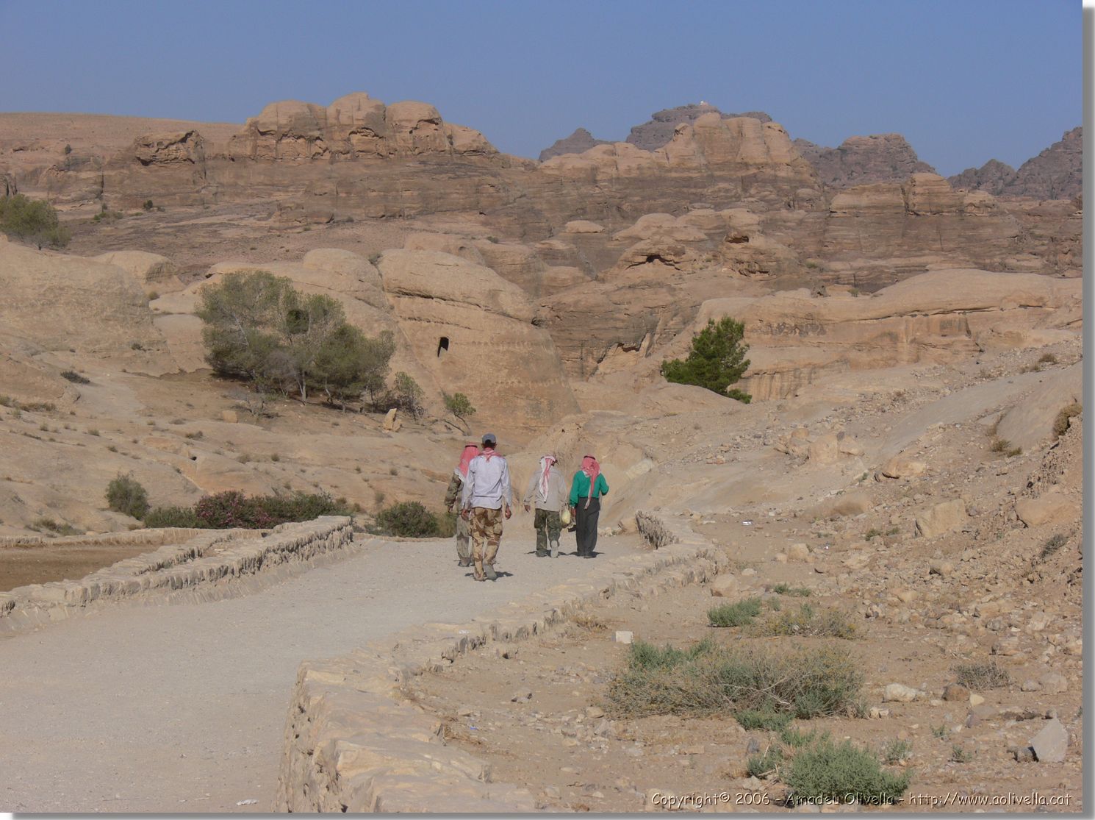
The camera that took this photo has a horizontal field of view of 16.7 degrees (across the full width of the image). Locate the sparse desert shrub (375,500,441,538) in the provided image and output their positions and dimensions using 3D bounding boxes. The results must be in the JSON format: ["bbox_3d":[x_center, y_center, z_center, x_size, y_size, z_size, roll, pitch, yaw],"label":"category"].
[{"bbox_3d":[-3.438,2.709,92.000,1.568,0.975,1.333,0,0,0],"label":"sparse desert shrub"}]

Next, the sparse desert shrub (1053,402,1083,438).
[{"bbox_3d":[6.571,0.122,47.000,0.433,0.444,0.368,0,0,0],"label":"sparse desert shrub"}]

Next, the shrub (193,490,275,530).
[{"bbox_3d":[-7.971,2.600,95.000,2.101,1.138,1.576,0,0,0],"label":"shrub"}]

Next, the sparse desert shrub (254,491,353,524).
[{"bbox_3d":[-6.340,2.610,97.000,2.570,1.028,1.542,0,0,0],"label":"sparse desert shrub"}]

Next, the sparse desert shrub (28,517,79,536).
[{"bbox_3d":[-15.819,3.741,120.000,1.659,0.604,1.161,0,0,0],"label":"sparse desert shrub"}]

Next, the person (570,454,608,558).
[{"bbox_3d":[0.700,1.598,62.300,0.600,1.730,0.450,0,0,3],"label":"person"}]

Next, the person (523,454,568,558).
[{"bbox_3d":[-0.046,1.605,62.300,0.680,1.720,0.520,0,0,6],"label":"person"}]

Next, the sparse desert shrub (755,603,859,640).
[{"bbox_3d":[1.756,1.430,25.300,0.705,0.238,0.529,0,0,0],"label":"sparse desert shrub"}]

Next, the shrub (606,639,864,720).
[{"bbox_3d":[1.051,1.513,21.000,1.447,0.387,1.013,0,0,0],"label":"shrub"}]

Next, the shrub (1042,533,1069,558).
[{"bbox_3d":[5.164,1.377,38.000,0.263,0.228,0.223,0,0,0],"label":"shrub"}]

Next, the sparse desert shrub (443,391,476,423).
[{"bbox_3d":[-3.632,-0.061,155.000,1.321,1.464,1.189,0,0,0],"label":"sparse desert shrub"}]

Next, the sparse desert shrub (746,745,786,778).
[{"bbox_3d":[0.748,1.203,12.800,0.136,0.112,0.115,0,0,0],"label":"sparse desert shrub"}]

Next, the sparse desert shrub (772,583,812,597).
[{"bbox_3d":[2.362,1.732,36.000,0.398,0.126,0.279,0,0,0],"label":"sparse desert shrub"}]

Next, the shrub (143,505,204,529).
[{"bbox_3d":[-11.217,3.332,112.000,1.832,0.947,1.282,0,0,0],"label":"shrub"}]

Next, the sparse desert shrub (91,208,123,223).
[{"bbox_3d":[-38.866,-17.160,330.000,2.889,1.445,2.022,0,0,0],"label":"sparse desert shrub"}]

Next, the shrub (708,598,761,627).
[{"bbox_3d":[1.392,1.504,27.800,0.404,0.207,0.323,0,0,0],"label":"shrub"}]

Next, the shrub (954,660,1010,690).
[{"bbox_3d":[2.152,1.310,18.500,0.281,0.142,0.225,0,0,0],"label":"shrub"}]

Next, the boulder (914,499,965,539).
[{"bbox_3d":[5.052,1.391,48.000,0.664,0.483,0.564,0,0,0],"label":"boulder"}]

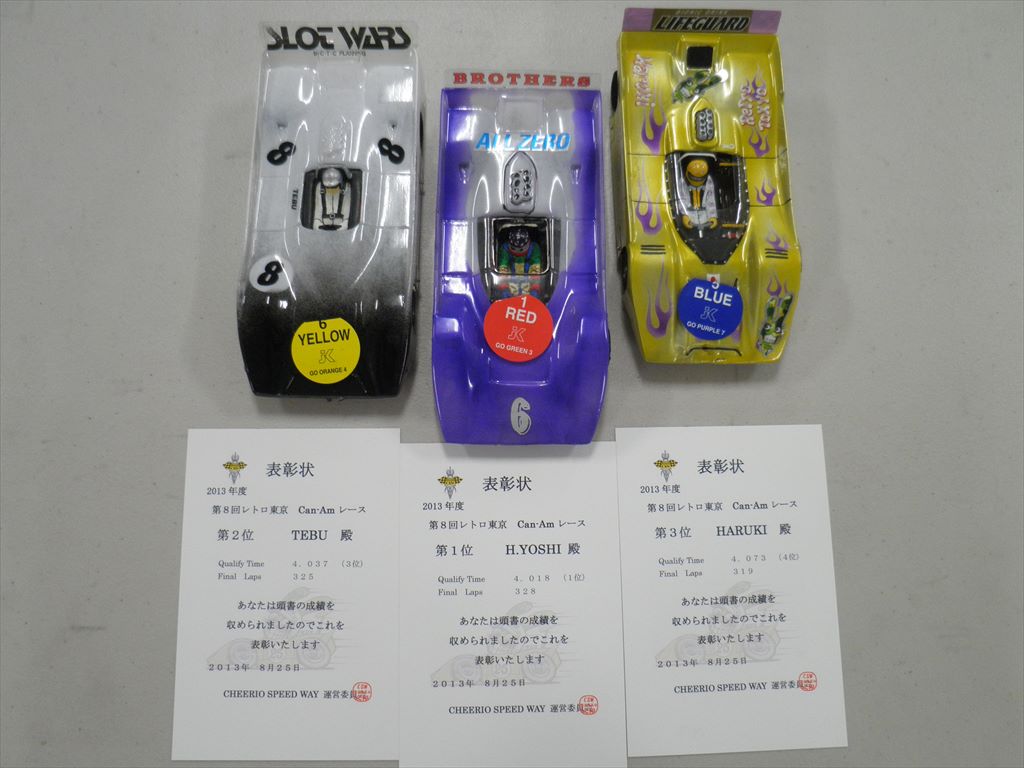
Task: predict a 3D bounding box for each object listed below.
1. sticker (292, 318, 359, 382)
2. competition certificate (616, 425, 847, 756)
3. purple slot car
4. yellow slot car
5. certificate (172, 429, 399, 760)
[{"bbox_3d":[-0.086,-0.015,0.382,0.032,0.001,0.031,-7,96,0],"label":"sticker"},{"bbox_3d":[0.101,0.093,0.385,0.100,0.001,0.148,-1,82,-2],"label":"competition certificate"},{"bbox_3d":[0.004,-0.058,0.385,0.083,0.035,0.170,0,82,-2],"label":"purple slot car"},{"bbox_3d":[0.093,-0.092,0.392,0.083,0.037,0.162,-2,82,-2],"label":"yellow slot car"},{"bbox_3d":[-0.101,0.095,0.379,0.100,0.001,0.148,0,82,-2],"label":"certificate"}]

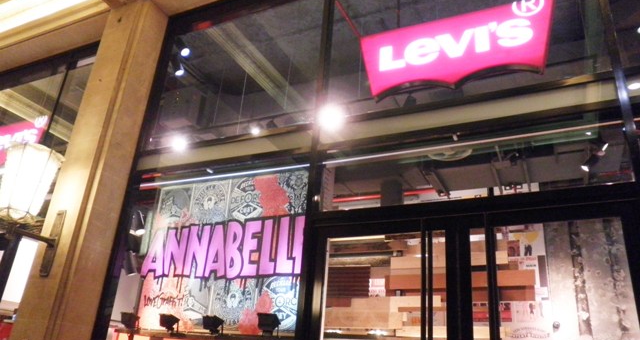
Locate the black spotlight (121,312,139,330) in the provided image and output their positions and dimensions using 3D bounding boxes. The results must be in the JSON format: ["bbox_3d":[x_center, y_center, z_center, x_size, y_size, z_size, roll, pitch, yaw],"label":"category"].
[{"bbox_3d":[-1.941,1.544,4.897,0.160,0.160,0.140,2,-23,6],"label":"black spotlight"}]

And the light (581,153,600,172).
[{"bbox_3d":[2.986,-0.083,5.307,0.180,0.170,0.110,6,-23,-3],"label":"light"}]

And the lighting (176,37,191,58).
[{"bbox_3d":[-1.733,-1.556,6.104,0.110,0.200,0.170,13,-24,-20],"label":"lighting"}]

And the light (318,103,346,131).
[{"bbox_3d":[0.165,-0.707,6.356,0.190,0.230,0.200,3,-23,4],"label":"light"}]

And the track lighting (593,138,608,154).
[{"bbox_3d":[3.116,-0.260,5.320,0.130,0.130,0.100,-15,-30,38],"label":"track lighting"}]

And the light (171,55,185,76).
[{"bbox_3d":[-1.783,-1.308,6.015,0.110,0.210,0.150,18,-27,-29],"label":"light"}]

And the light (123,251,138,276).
[{"bbox_3d":[-1.996,0.985,5.064,0.130,0.240,0.110,-17,-31,41],"label":"light"}]

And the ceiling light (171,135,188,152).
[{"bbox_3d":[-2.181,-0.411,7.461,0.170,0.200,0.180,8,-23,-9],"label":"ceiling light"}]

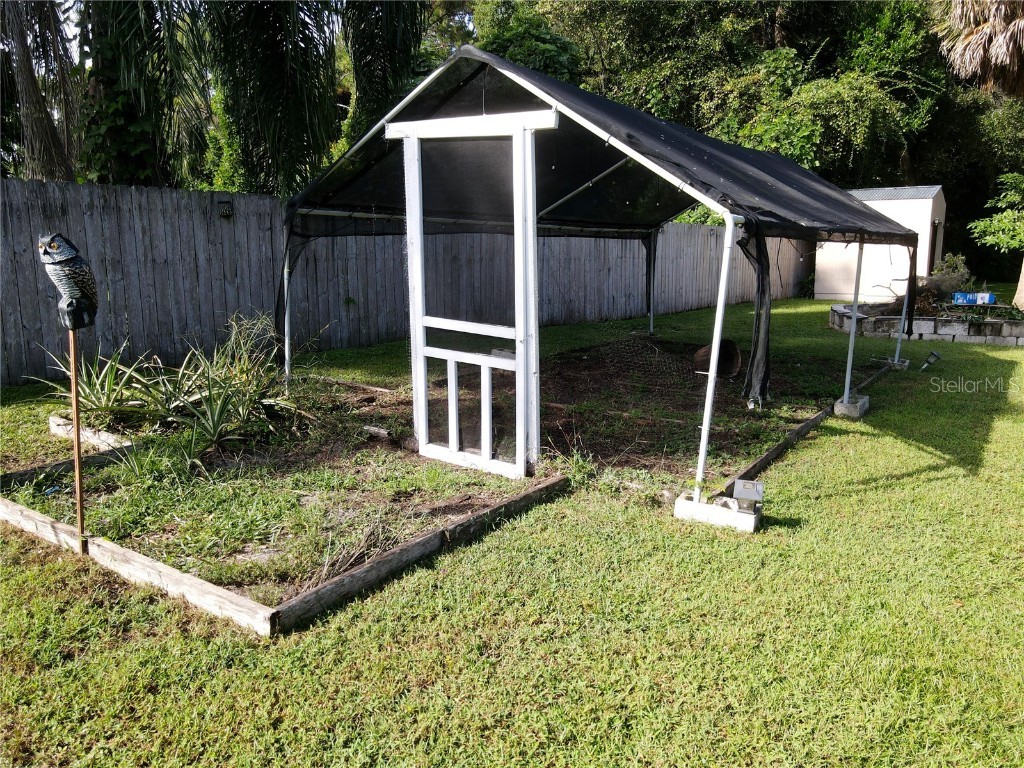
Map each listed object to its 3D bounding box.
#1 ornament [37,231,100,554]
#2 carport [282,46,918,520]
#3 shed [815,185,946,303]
[{"bbox_3d":[-1.812,0.057,2.990,0.180,1.383,0.220,5,12,23],"label":"ornament"},{"bbox_3d":[1.523,-1.238,7.009,3.481,2.523,6.335,9,14,35],"label":"carport"},{"bbox_3d":[9.618,-3.639,18.500,2.416,2.939,2.550,8,13,36],"label":"shed"}]

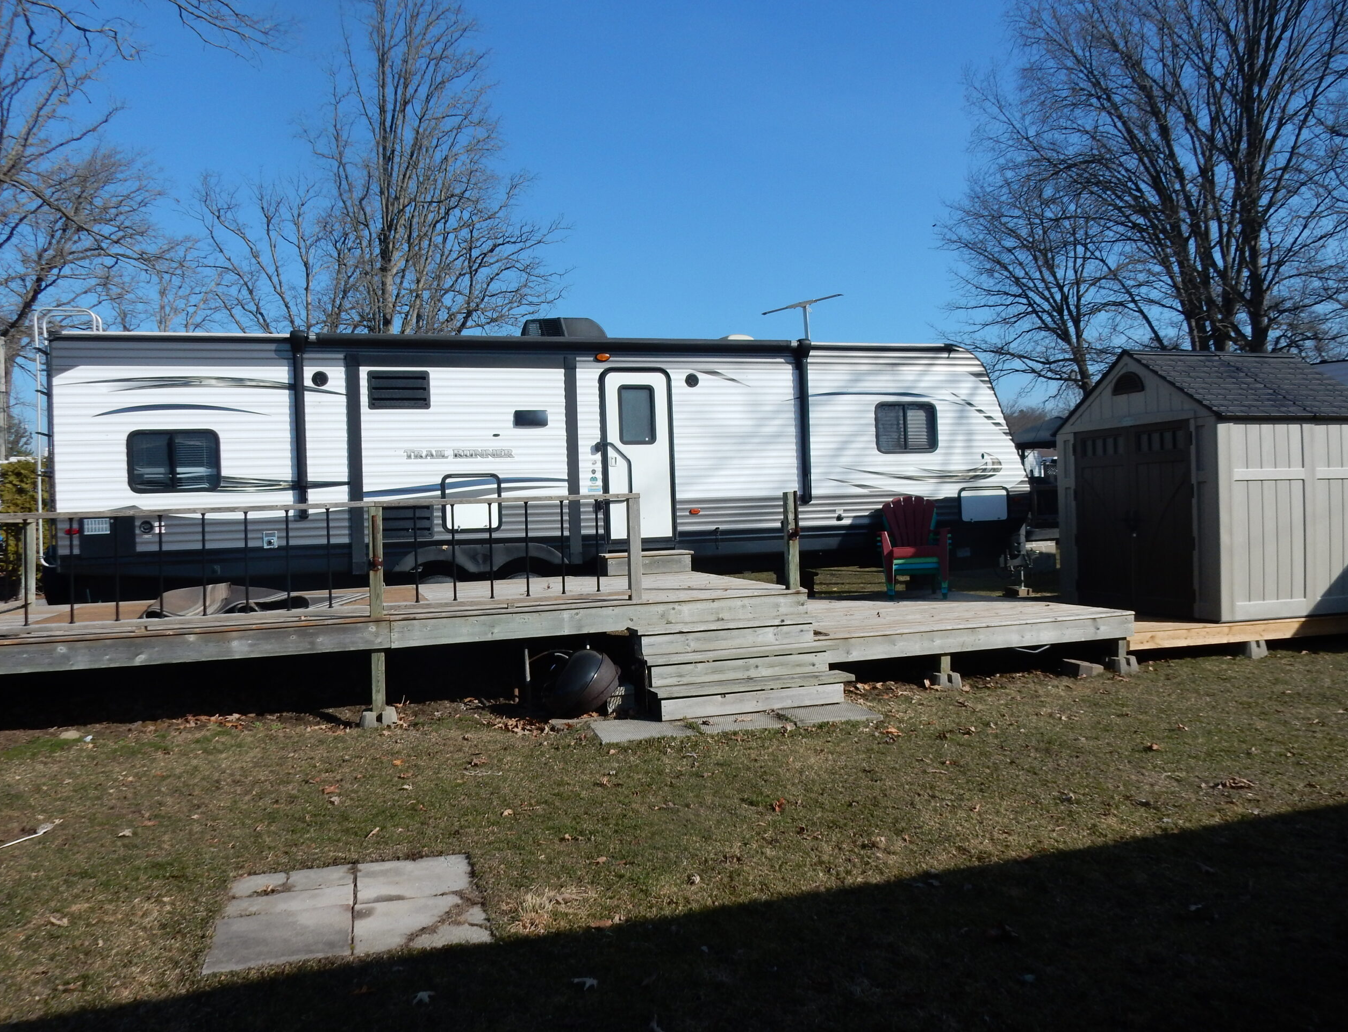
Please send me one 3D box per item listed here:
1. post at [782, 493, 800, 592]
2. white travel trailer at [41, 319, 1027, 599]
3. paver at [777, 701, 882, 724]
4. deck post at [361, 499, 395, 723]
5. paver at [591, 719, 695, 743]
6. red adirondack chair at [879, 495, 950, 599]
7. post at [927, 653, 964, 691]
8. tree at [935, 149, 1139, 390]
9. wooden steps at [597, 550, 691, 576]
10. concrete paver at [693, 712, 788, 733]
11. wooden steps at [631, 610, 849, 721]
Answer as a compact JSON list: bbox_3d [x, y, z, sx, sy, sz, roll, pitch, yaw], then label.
[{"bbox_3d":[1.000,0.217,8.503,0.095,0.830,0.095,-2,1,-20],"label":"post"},{"bbox_3d":[-0.935,-0.521,12.195,11.300,3.450,2.500,-2,1,-16],"label":"white travel trailer"},{"bbox_3d":[1.047,1.417,7.042,0.620,0.050,0.610,-2,1,-15],"label":"paver"},{"bbox_3d":[-2.083,0.693,6.934,0.220,1.550,0.220,-2,1,-21],"label":"deck post"},{"bbox_3d":[-0.236,1.457,6.690,0.620,0.050,0.610,-2,1,-14],"label":"paver"},{"bbox_3d":[2.673,0.337,11.105,0.780,1.120,0.900,-2,1,9],"label":"red adirondack chair"},{"bbox_3d":[2.172,1.251,8.105,0.230,0.314,0.230,-2,1,-19],"label":"post"},{"bbox_3d":[10.348,-4.754,27.955,5.400,10.623,5.300,-2,1,0],"label":"tree"},{"bbox_3d":[-0.322,0.504,10.871,1.020,0.240,0.420,-2,1,-17],"label":"wooden steps"},{"bbox_3d":[0.418,1.437,6.882,0.620,0.050,0.610,-2,1,-14],"label":"concrete paver"},{"bbox_3d":[0.483,1.128,7.512,1.500,0.570,0.830,-2,1,-19],"label":"wooden steps"}]

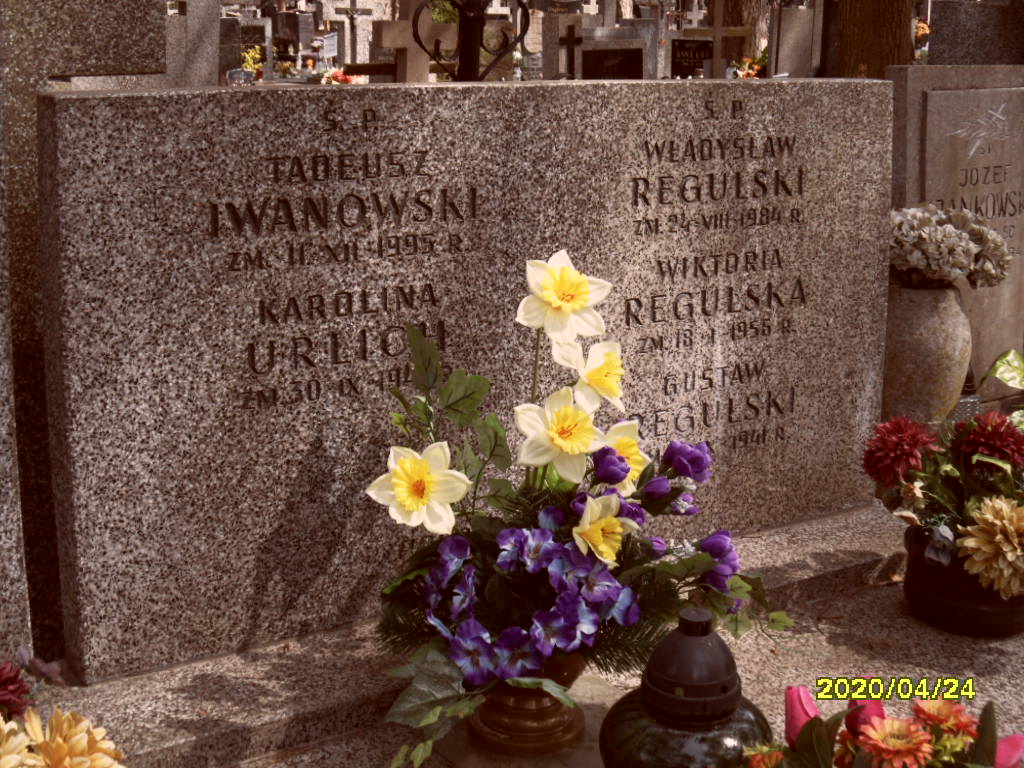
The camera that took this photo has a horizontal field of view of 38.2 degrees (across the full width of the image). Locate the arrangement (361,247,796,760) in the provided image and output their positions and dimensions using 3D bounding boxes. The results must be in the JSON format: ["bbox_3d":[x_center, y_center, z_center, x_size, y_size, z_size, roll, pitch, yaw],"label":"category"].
[{"bbox_3d":[0.067,0.117,1.449,0.370,0.490,0.290,-2,12,-10],"label":"arrangement"}]

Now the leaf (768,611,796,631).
[{"bbox_3d":[0.271,0.237,1.480,0.027,0.019,0.012,-2,12,-10],"label":"leaf"}]

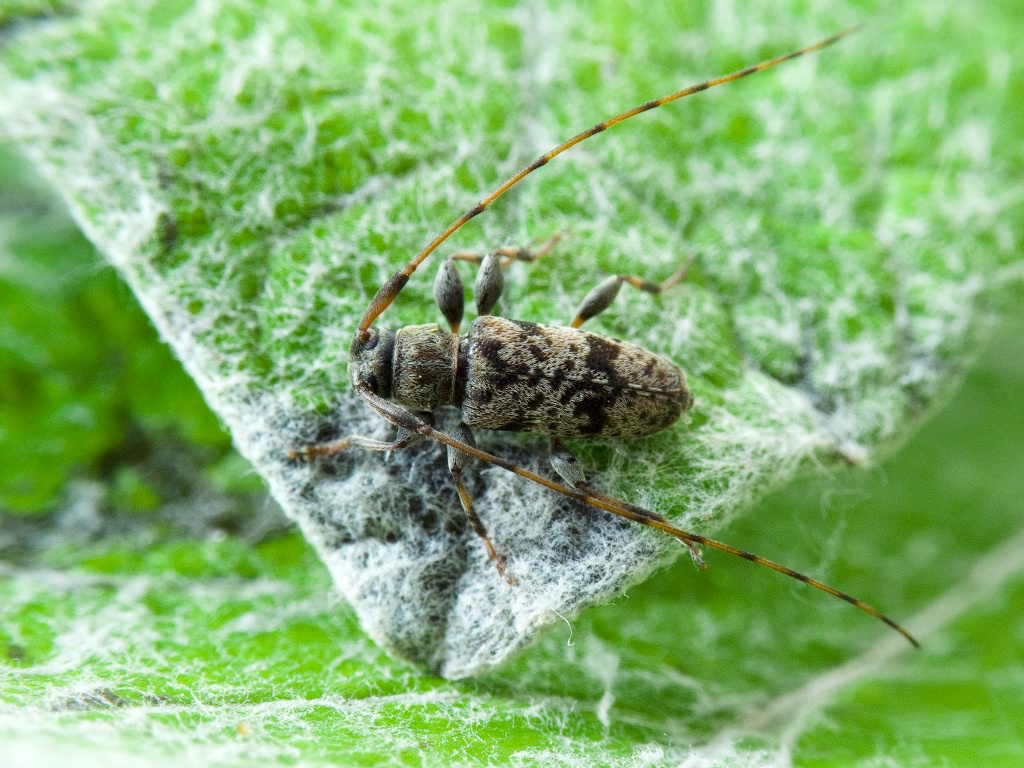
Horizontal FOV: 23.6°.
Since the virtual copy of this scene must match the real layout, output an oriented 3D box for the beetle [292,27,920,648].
[{"bbox_3d":[0.003,-0.002,0.055,0.014,0.003,0.013,6,83,1],"label":"beetle"}]

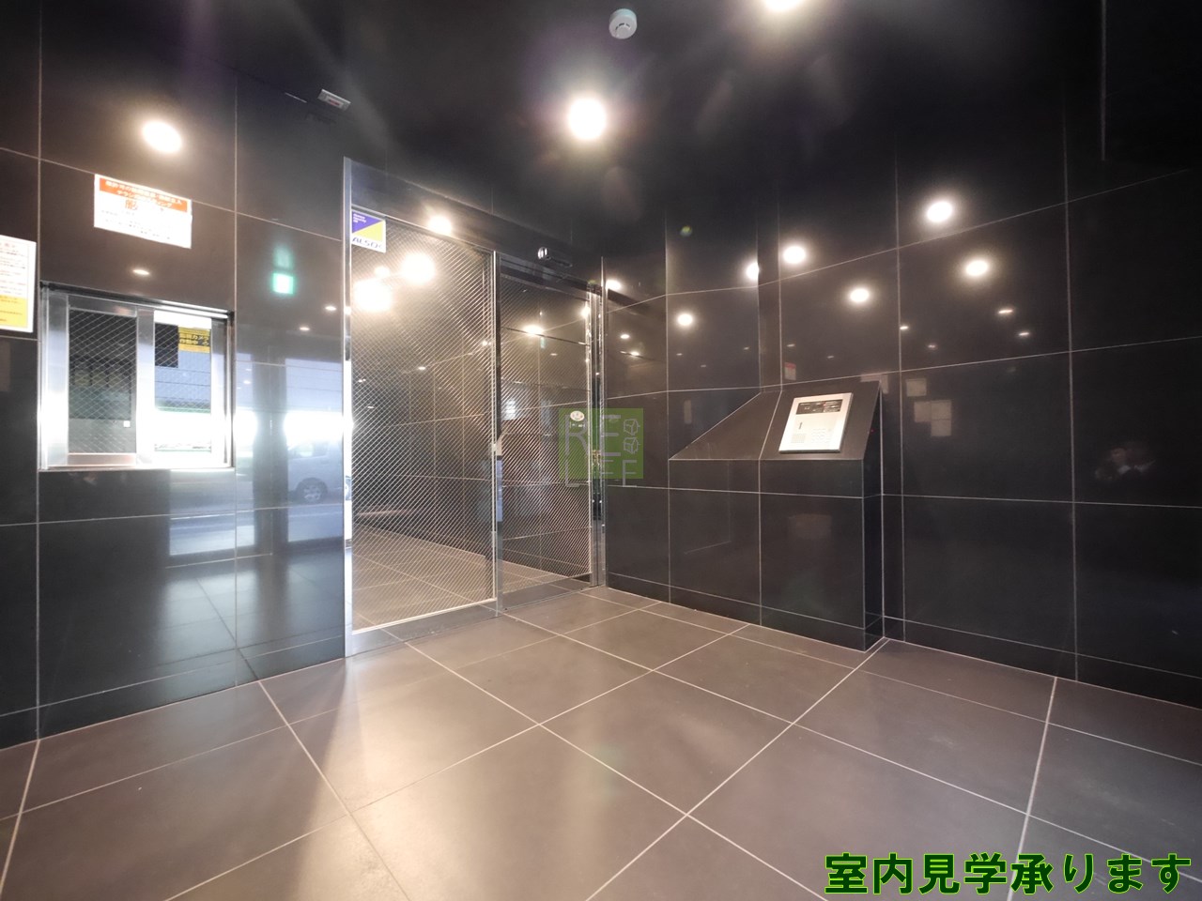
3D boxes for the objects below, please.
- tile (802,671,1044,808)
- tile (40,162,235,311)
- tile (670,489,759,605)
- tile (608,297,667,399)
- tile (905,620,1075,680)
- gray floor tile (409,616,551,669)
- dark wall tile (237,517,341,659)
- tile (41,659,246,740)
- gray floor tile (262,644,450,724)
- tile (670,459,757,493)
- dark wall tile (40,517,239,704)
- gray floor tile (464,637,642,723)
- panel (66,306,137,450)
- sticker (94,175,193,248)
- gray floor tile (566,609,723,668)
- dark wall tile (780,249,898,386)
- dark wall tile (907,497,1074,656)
[{"bbox_3d":[1.067,0.922,1.632,0.597,0.012,0.597,0,-1,-44],"label":"tile"},{"bbox_3d":[-1.675,-0.764,1.798,0.519,0.408,0.010,0,-1,-44],"label":"tile"},{"bbox_3d":[0.645,0.537,2.821,0.010,0.603,0.599,0,-1,-44],"label":"tile"},{"bbox_3d":[0.235,-0.658,3.211,0.010,0.601,0.512,0,-1,-44],"label":"tile"},{"bbox_3d":[1.673,0.865,2.131,0.012,0.107,0.595,0,-1,-44],"label":"tile"},{"bbox_3d":[-0.607,0.955,2.500,0.600,0.010,0.558,0,-1,-44],"label":"gray floor tile"},{"bbox_3d":[-1.327,0.543,2.094,0.396,0.597,0.010,0,-1,-44],"label":"dark wall tile"},{"bbox_3d":[-1.659,0.899,1.775,0.519,0.099,0.010,0,-1,-44],"label":"tile"},{"bbox_3d":[-1.015,0.948,2.037,0.597,0.012,0.480,0,-1,-44],"label":"gray floor tile"},{"bbox_3d":[0.641,0.146,2.827,0.010,0.173,0.599,0,-1,-44],"label":"tile"},{"bbox_3d":[-1.655,0.541,1.774,0.520,0.597,0.010,0,-1,-44],"label":"dark wall tile"},{"bbox_3d":[-0.200,0.940,2.074,0.600,0.010,0.600,0,-1,-44],"label":"gray floor tile"},{"bbox_3d":[-1.749,-0.236,1.713,0.169,0.501,0.007,0,-1,-44],"label":"panel"},{"bbox_3d":[-1.666,-0.869,1.780,0.257,0.185,0.002,0,-1,-44],"label":"sticker"},{"bbox_3d":[0.231,0.947,2.505,0.600,0.010,0.600,0,-1,-44],"label":"gray floor tile"},{"bbox_3d":[1.246,-0.677,2.584,0.010,0.601,0.595,0,-1,-44],"label":"dark wall tile"},{"bbox_3d":[1.670,0.513,2.137,0.012,0.597,0.596,0,-1,-44],"label":"dark wall tile"}]

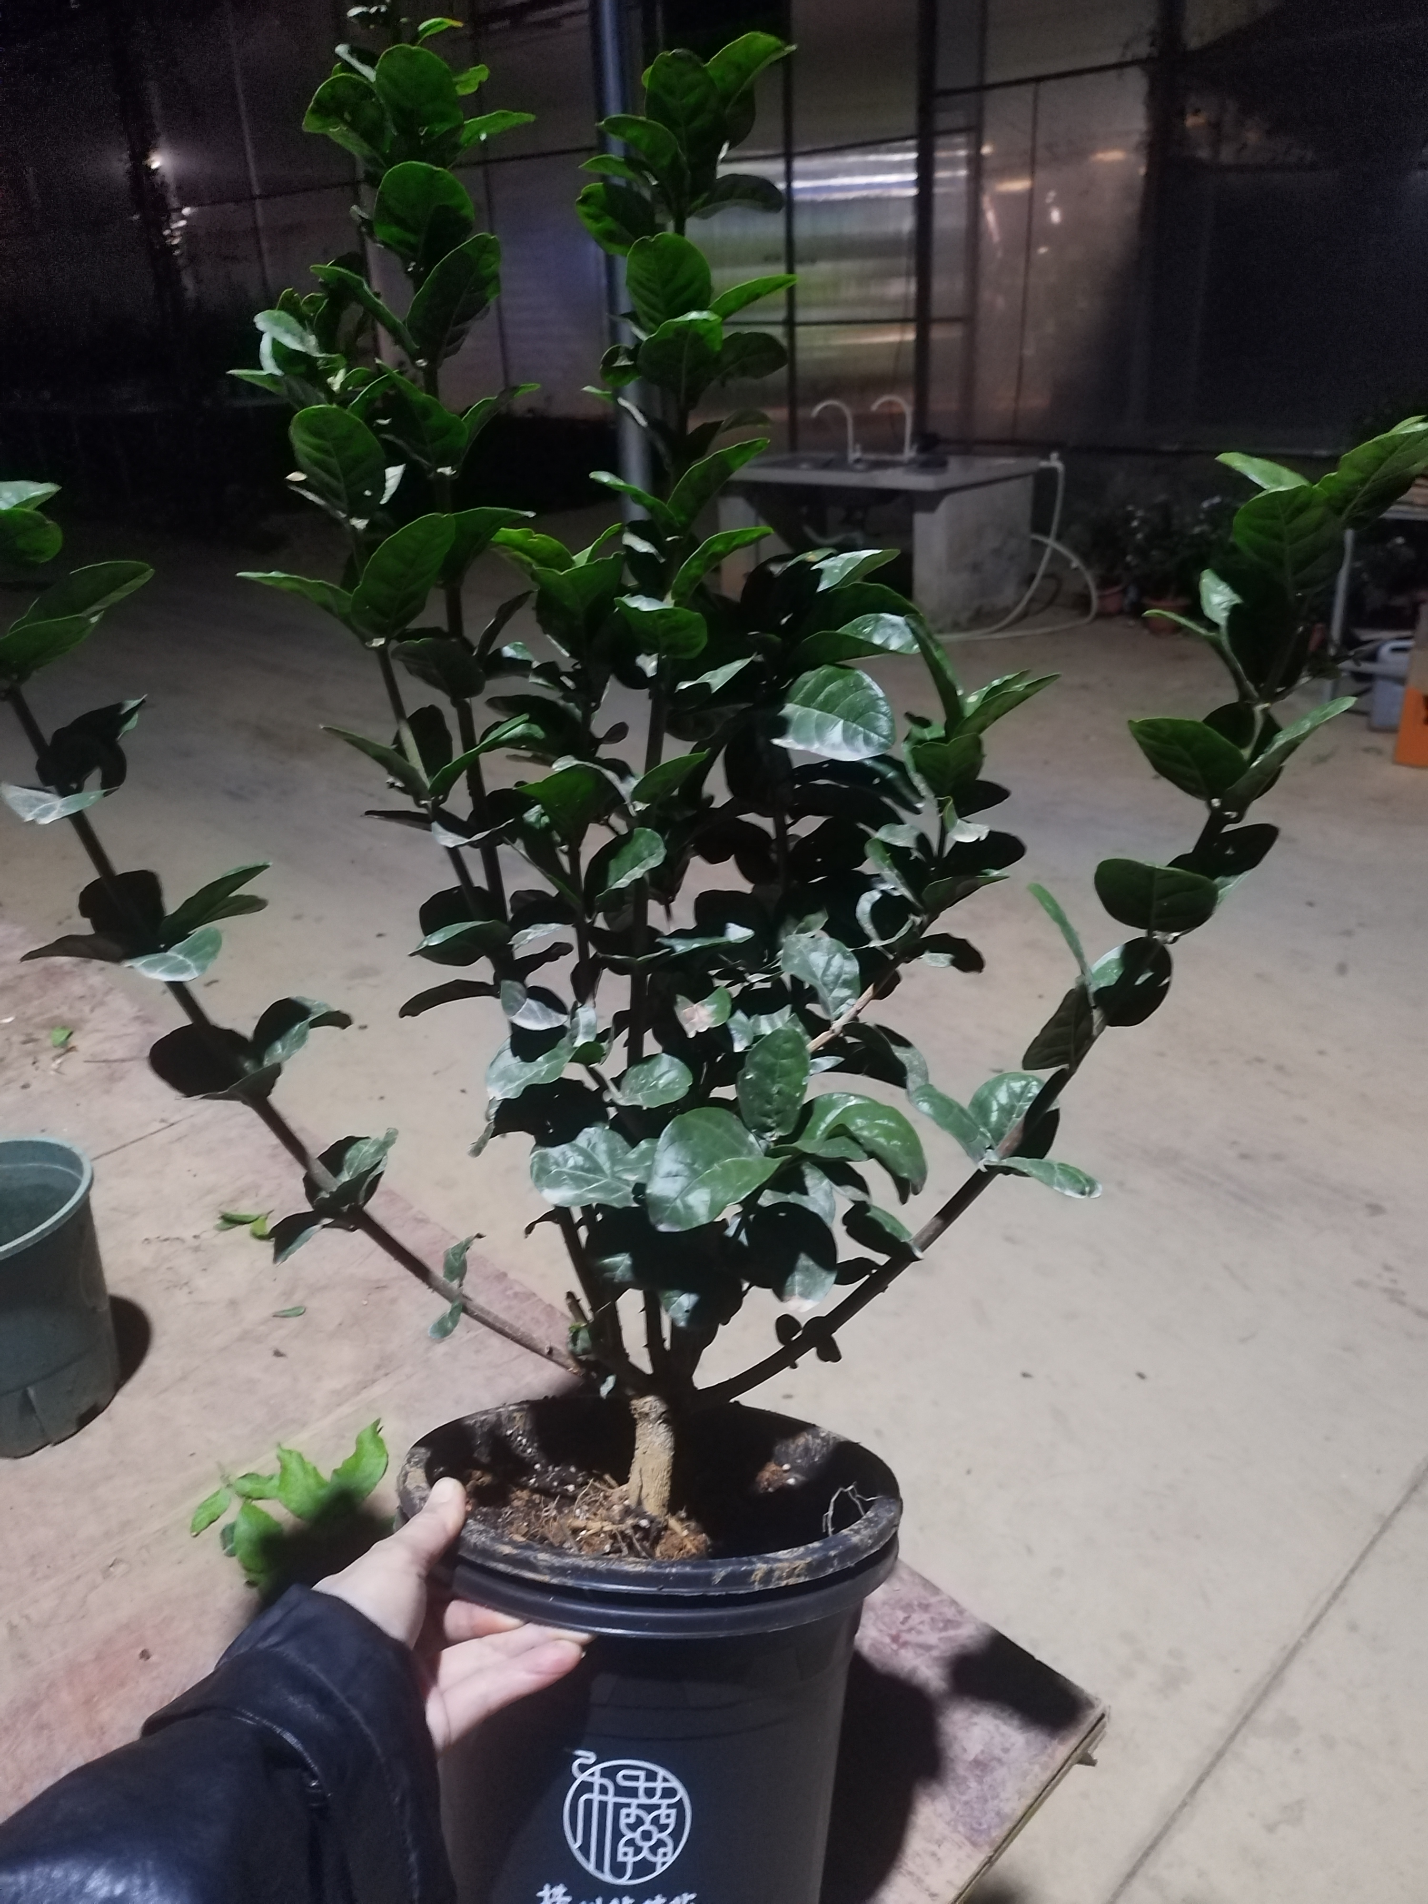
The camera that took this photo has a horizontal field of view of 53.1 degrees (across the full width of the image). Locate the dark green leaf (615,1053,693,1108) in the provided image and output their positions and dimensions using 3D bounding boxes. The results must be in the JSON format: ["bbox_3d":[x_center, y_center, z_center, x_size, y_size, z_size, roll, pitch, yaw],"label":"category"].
[{"bbox_3d":[-0.026,0.055,0.610,0.036,0.011,0.030,-15,44,12],"label":"dark green leaf"}]

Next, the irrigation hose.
[{"bbox_3d":[1.546,-2.044,7.160,0.980,0.780,0.420,-24,32,-39],"label":"irrigation hose"}]

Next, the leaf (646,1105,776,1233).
[{"bbox_3d":[0.000,0.107,0.700,0.066,0.026,0.054,-26,38,-10],"label":"leaf"}]

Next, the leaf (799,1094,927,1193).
[{"bbox_3d":[0.063,0.081,0.600,0.056,0.022,0.032,21,37,15],"label":"leaf"}]

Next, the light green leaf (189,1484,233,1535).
[{"bbox_3d":[-0.400,0.444,1.136,0.024,0.015,0.050,16,28,37],"label":"light green leaf"}]

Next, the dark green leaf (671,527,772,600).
[{"bbox_3d":[0.004,-0.176,0.650,0.056,0.017,0.028,-36,31,-3],"label":"dark green leaf"}]

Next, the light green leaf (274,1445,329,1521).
[{"bbox_3d":[-0.332,0.428,1.155,0.042,0.028,0.062,-11,24,-22],"label":"light green leaf"}]

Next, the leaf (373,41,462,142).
[{"bbox_3d":[-0.147,-0.427,0.710,0.043,0.052,0.013,0,34,0],"label":"leaf"}]

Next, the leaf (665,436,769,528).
[{"bbox_3d":[0.002,-0.217,0.660,0.014,0.057,0.032,50,6,27],"label":"leaf"}]

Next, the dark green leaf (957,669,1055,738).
[{"bbox_3d":[0.139,-0.118,0.680,0.053,0.027,0.011,-28,60,12],"label":"dark green leaf"}]

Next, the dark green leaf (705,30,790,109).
[{"bbox_3d":[0.016,-0.472,0.770,0.056,0.036,0.024,-55,18,-9],"label":"dark green leaf"}]

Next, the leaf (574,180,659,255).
[{"bbox_3d":[-0.045,-0.339,0.660,0.050,0.030,0.013,32,6,-18],"label":"leaf"}]

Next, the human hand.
[{"bbox_3d":[-0.122,0.307,0.665,0.125,0.112,0.085,-3,18,-32],"label":"human hand"}]

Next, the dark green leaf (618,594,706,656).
[{"bbox_3d":[-0.022,-0.142,0.620,0.038,0.036,0.015,2,41,-2],"label":"dark green leaf"}]

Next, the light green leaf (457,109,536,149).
[{"bbox_3d":[-0.103,-0.391,0.680,0.044,0.012,0.022,-24,38,-18],"label":"light green leaf"}]

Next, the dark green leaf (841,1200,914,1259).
[{"bbox_3d":[0.073,0.124,0.635,0.037,0.010,0.023,29,28,-21],"label":"dark green leaf"}]

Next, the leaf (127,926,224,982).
[{"bbox_3d":[-0.241,0.000,0.640,0.044,0.016,0.031,-19,38,18],"label":"leaf"}]

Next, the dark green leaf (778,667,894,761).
[{"bbox_3d":[0.053,-0.104,0.630,0.054,0.014,0.042,15,59,9],"label":"dark green leaf"}]

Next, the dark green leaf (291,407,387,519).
[{"bbox_3d":[-0.169,-0.221,0.650,0.042,0.056,0.014,-25,9,-3],"label":"dark green leaf"}]

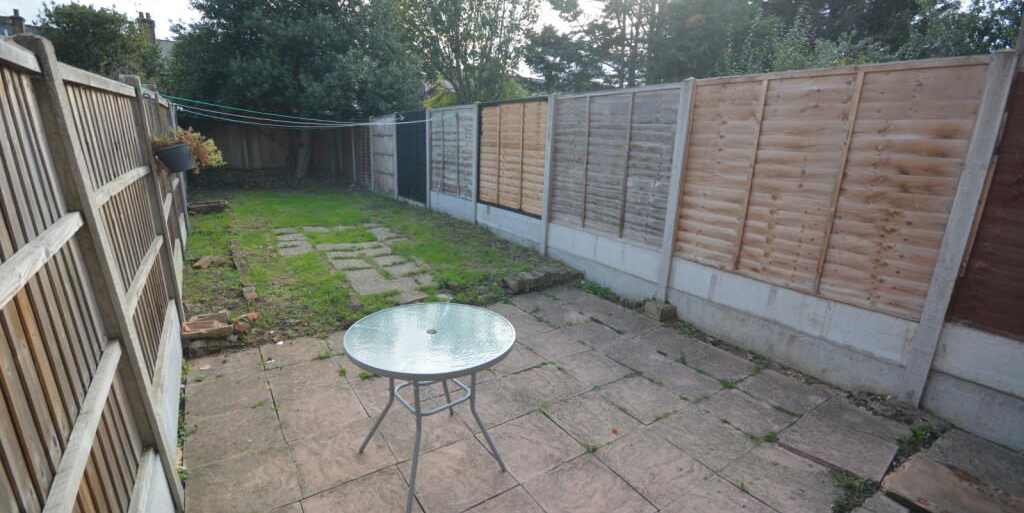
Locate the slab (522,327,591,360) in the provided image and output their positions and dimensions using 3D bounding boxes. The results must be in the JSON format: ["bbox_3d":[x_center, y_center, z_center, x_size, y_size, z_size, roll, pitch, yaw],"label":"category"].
[{"bbox_3d":[0.355,0.748,3.536,0.445,0.040,0.445,-7,16,-33],"label":"slab"}]

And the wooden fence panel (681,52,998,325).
[{"bbox_3d":[2.093,-0.555,3.218,0.050,1.556,1.830,-6,15,-33],"label":"wooden fence panel"}]

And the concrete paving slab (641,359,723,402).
[{"bbox_3d":[1.222,0.894,3.047,0.445,0.040,0.445,-7,16,-33],"label":"concrete paving slab"}]

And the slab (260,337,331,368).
[{"bbox_3d":[-1.650,0.759,3.308,0.450,0.040,0.420,-7,16,-34],"label":"slab"}]

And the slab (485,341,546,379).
[{"bbox_3d":[-0.025,0.805,3.293,0.450,0.050,0.450,-7,16,-33],"label":"slab"}]

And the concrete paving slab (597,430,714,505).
[{"bbox_3d":[0.738,1.106,2.259,0.450,0.040,0.450,-7,16,-34],"label":"concrete paving slab"}]

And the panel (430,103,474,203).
[{"bbox_3d":[-1.099,-1.897,7.763,0.050,1.549,1.820,-7,16,-33],"label":"panel"}]

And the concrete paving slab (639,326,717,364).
[{"bbox_3d":[1.388,0.777,3.749,0.450,0.040,0.450,-7,16,-34],"label":"concrete paving slab"}]

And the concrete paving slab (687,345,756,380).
[{"bbox_3d":[1.592,0.856,3.310,0.450,0.050,0.450,-7,16,-33],"label":"concrete paving slab"}]

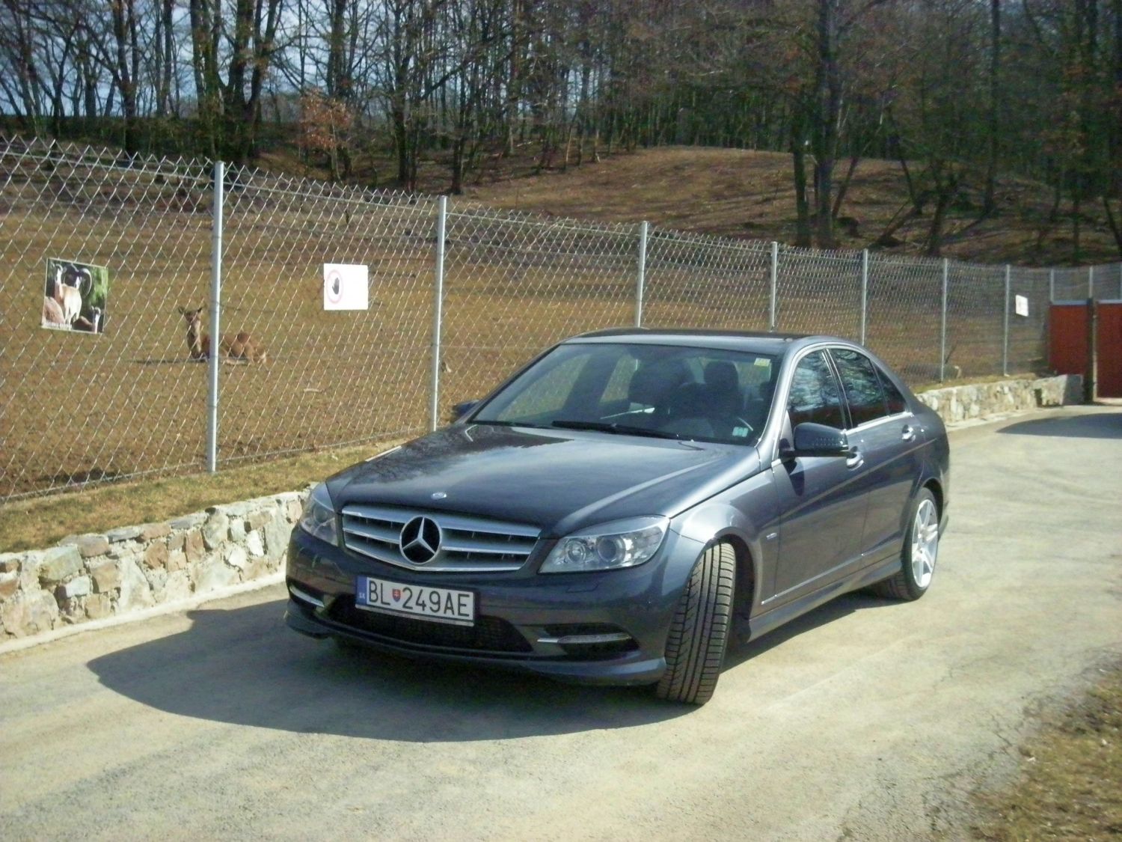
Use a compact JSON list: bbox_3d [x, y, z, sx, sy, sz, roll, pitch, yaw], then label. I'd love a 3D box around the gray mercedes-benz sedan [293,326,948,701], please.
[{"bbox_3d":[0.595,0.249,7.772,1.850,1.440,4.590,4,5,29],"label":"gray mercedes-benz sedan"}]

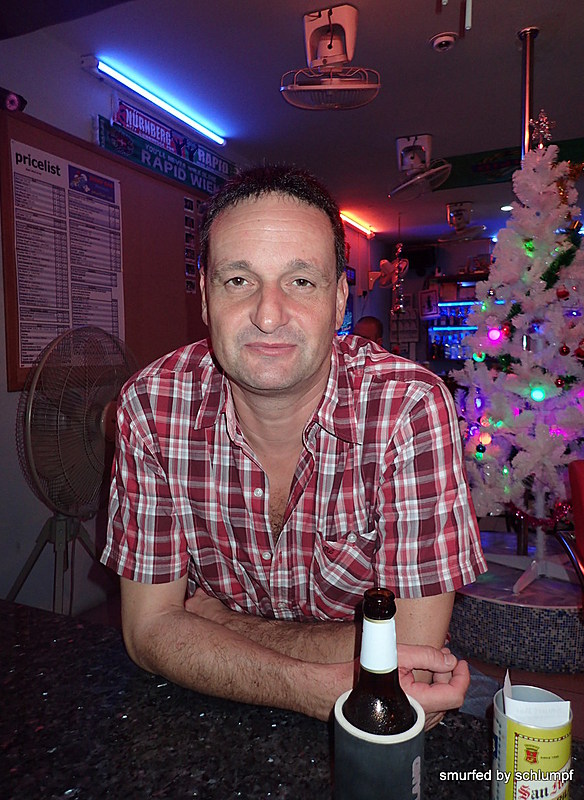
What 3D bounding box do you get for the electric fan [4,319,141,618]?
[{"bbox_3d":[-0.774,0.416,2.000,0.620,1.340,0.700,1,4,22],"label":"electric fan"}]

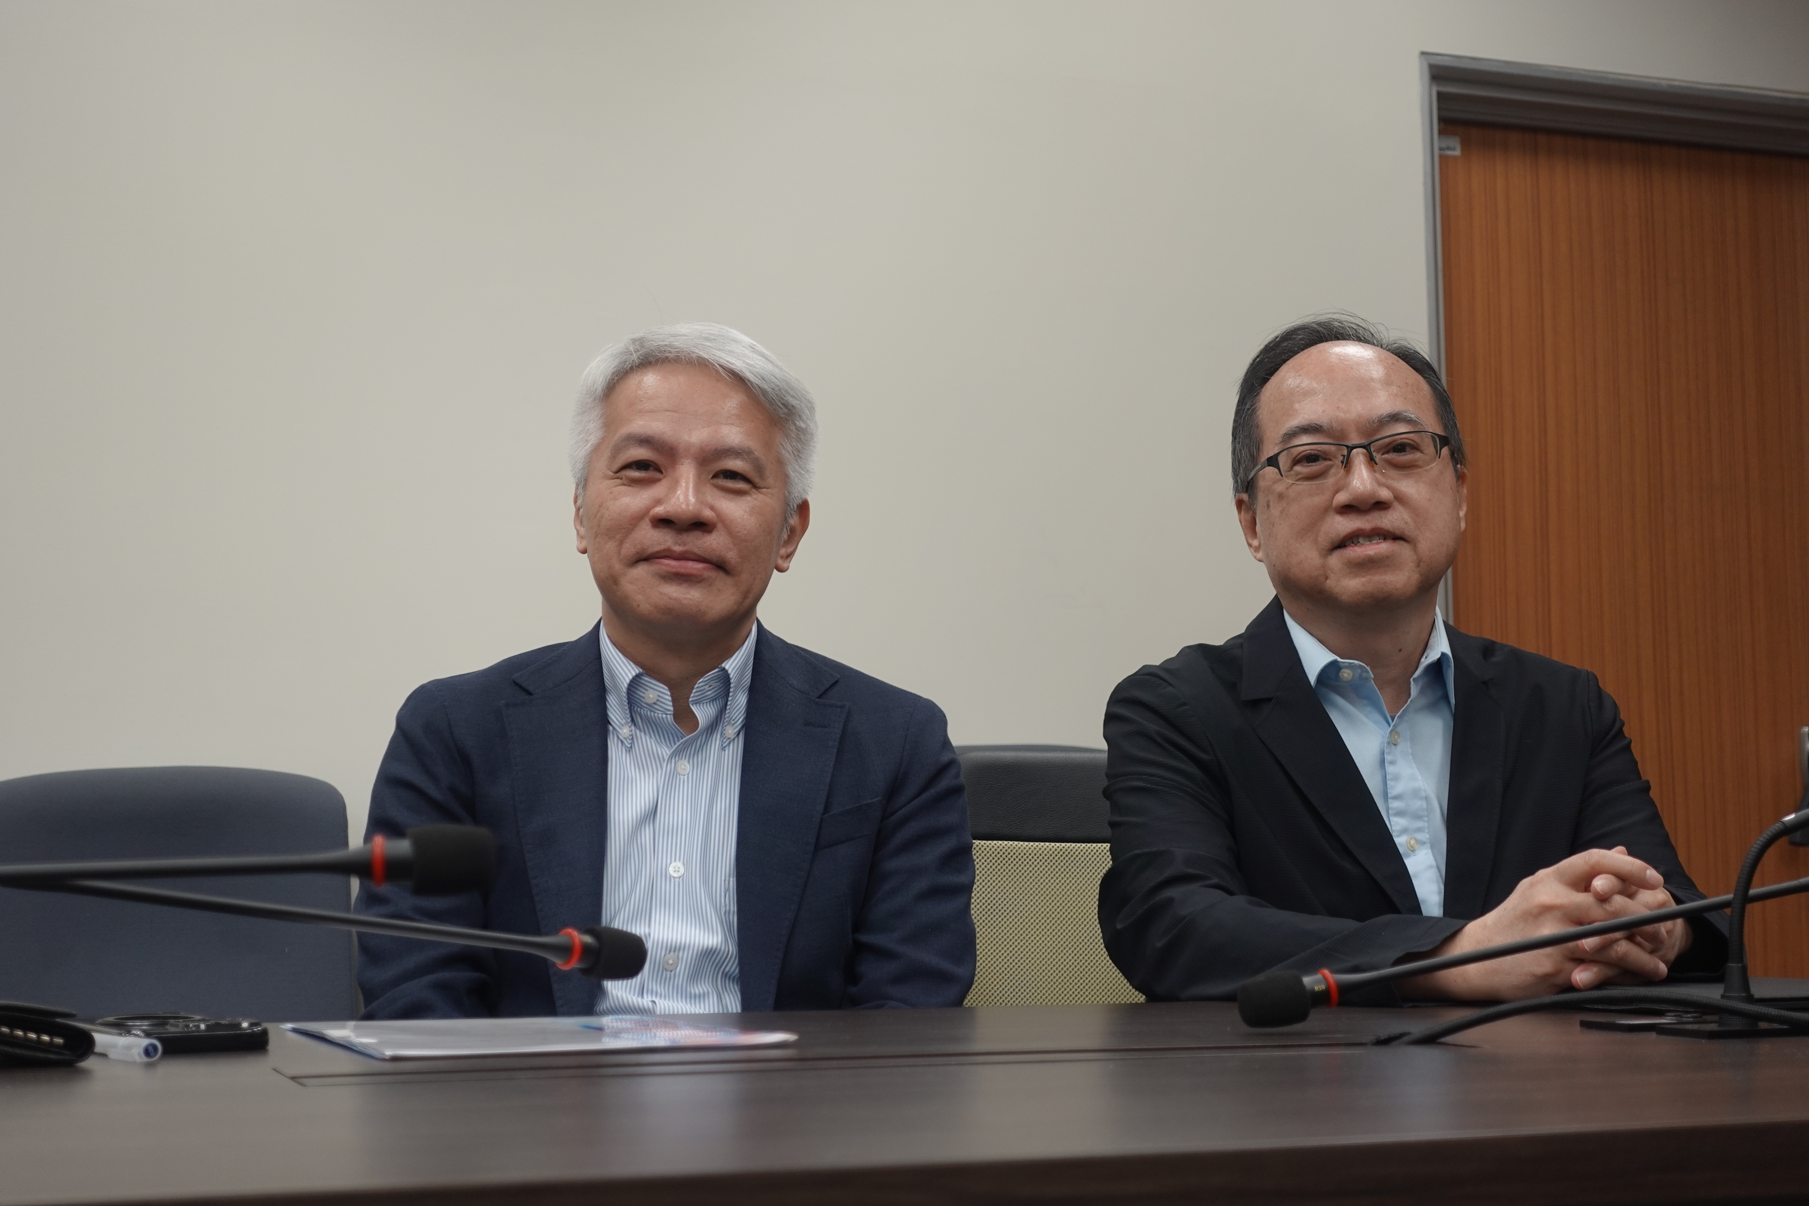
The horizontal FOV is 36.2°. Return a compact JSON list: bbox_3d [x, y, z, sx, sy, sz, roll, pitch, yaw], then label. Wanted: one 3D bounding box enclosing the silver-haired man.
[{"bbox_3d":[-0.143,0.395,1.903,0.520,1.280,0.730,0,-6,-9],"label":"silver-haired man"}]

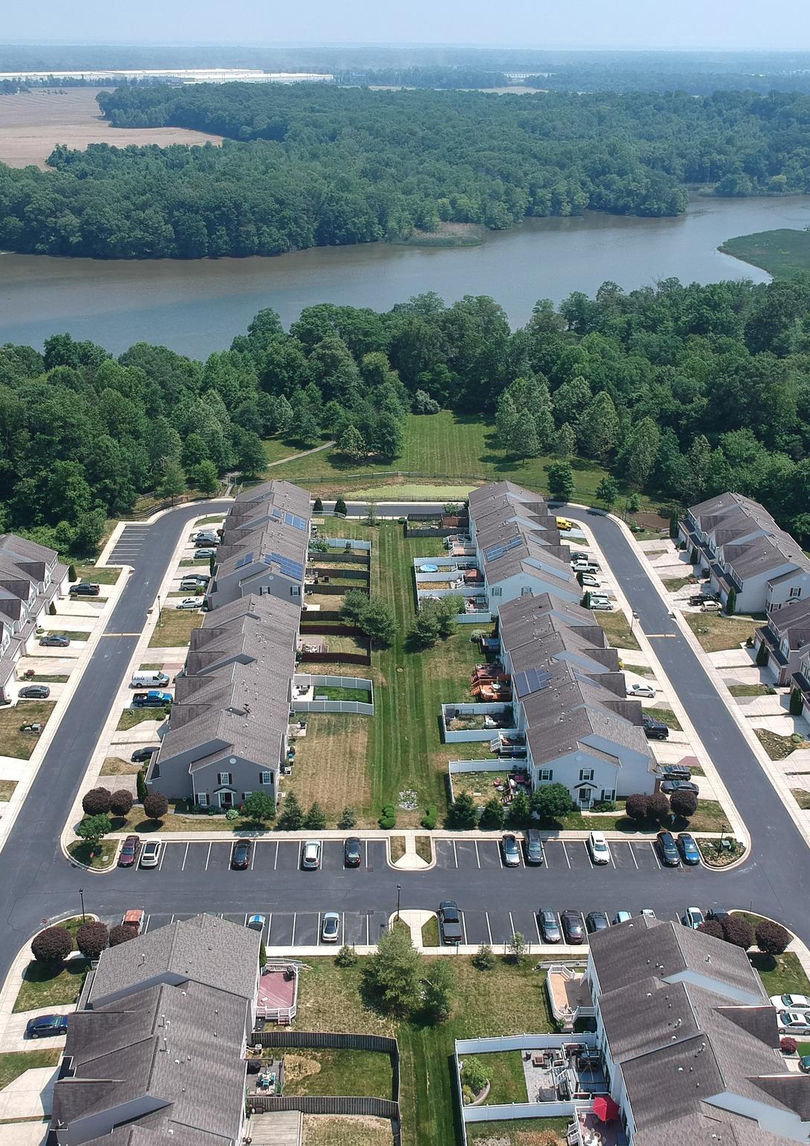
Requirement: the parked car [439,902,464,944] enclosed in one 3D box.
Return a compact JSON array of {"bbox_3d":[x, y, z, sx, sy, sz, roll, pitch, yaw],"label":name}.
[{"bbox_3d":[5.114,39.157,124.377,1.980,1.860,5.750,0,25,-3],"label":"parked car"}]

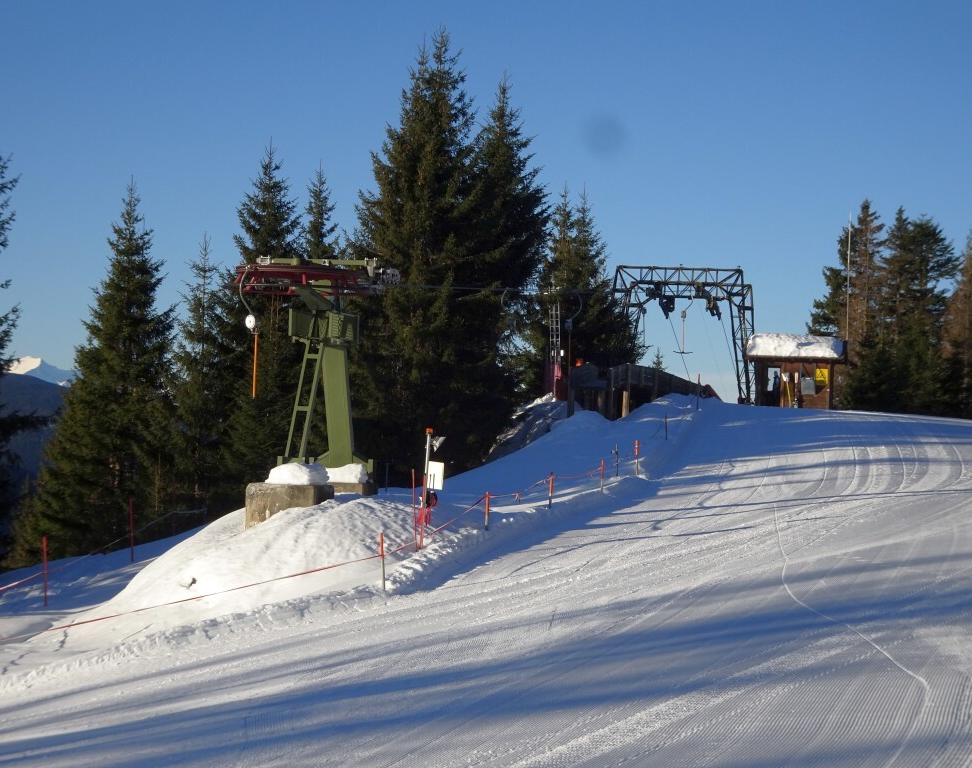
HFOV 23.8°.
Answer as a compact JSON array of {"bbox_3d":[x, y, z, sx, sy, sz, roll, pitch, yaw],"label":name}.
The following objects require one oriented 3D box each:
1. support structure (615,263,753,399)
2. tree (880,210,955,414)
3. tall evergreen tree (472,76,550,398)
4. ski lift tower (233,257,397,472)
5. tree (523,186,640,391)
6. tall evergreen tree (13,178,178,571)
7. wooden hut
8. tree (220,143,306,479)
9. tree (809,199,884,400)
[{"bbox_3d":[8.981,-2.228,106.000,6.300,6.300,3.800,1,-1,14],"label":"support structure"},{"bbox_3d":[21.965,-3.708,118.000,4.200,10.500,4.200,1,-1,0],"label":"tree"},{"bbox_3d":[0.737,-4.874,83.000,3.800,12.200,3.800,1,-1,0],"label":"tall evergreen tree"},{"bbox_3d":[-3.857,-0.444,52.500,3.100,4.850,3.400,1,-1,14],"label":"ski lift tower"},{"bbox_3d":[3.973,-3.847,97.000,4.900,8.900,4.900,1,-1,0],"label":"tree"},{"bbox_3d":[-10.466,-0.309,62.000,4.200,10.100,4.200,1,-1,0],"label":"tall evergreen tree"},{"bbox_3d":[14.151,-0.594,105.500,4.300,3.450,3.400,1,-1,12],"label":"wooden hut"},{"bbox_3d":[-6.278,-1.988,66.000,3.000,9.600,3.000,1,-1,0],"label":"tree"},{"bbox_3d":[18.685,-4.082,117.000,4.400,10.500,4.400,1,-1,0],"label":"tree"}]

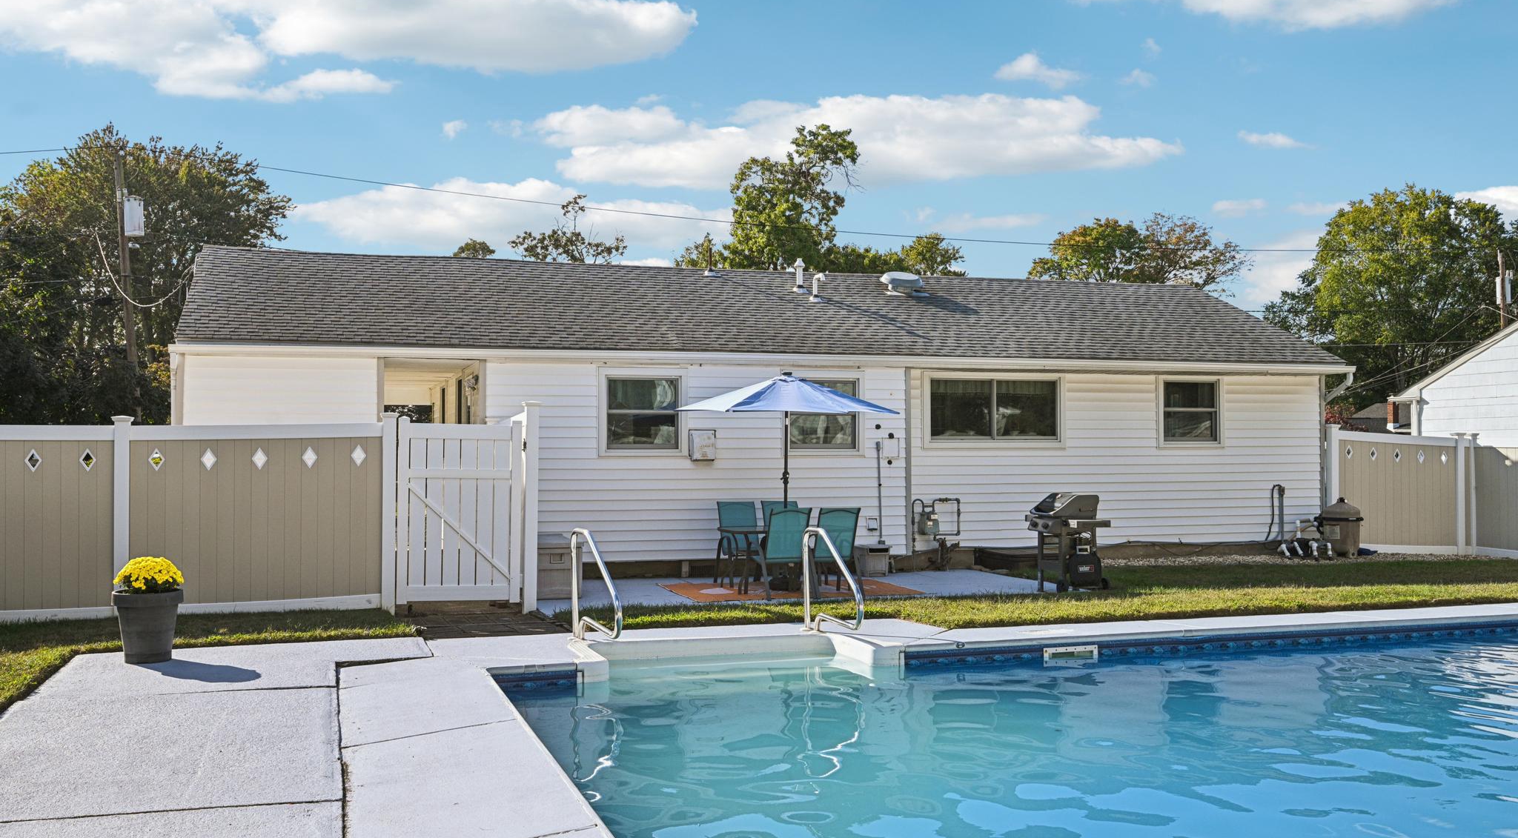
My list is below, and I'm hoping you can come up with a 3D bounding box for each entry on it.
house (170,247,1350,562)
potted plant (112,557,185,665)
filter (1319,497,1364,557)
[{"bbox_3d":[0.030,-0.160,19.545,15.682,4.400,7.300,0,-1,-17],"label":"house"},{"bbox_3d":[-4.512,1.409,9.321,0.490,0.770,0.490,0,-1,0],"label":"potted plant"},{"bbox_3d":[8.521,1.574,18.469,0.590,0.870,0.590,0,-1,-17],"label":"filter"}]

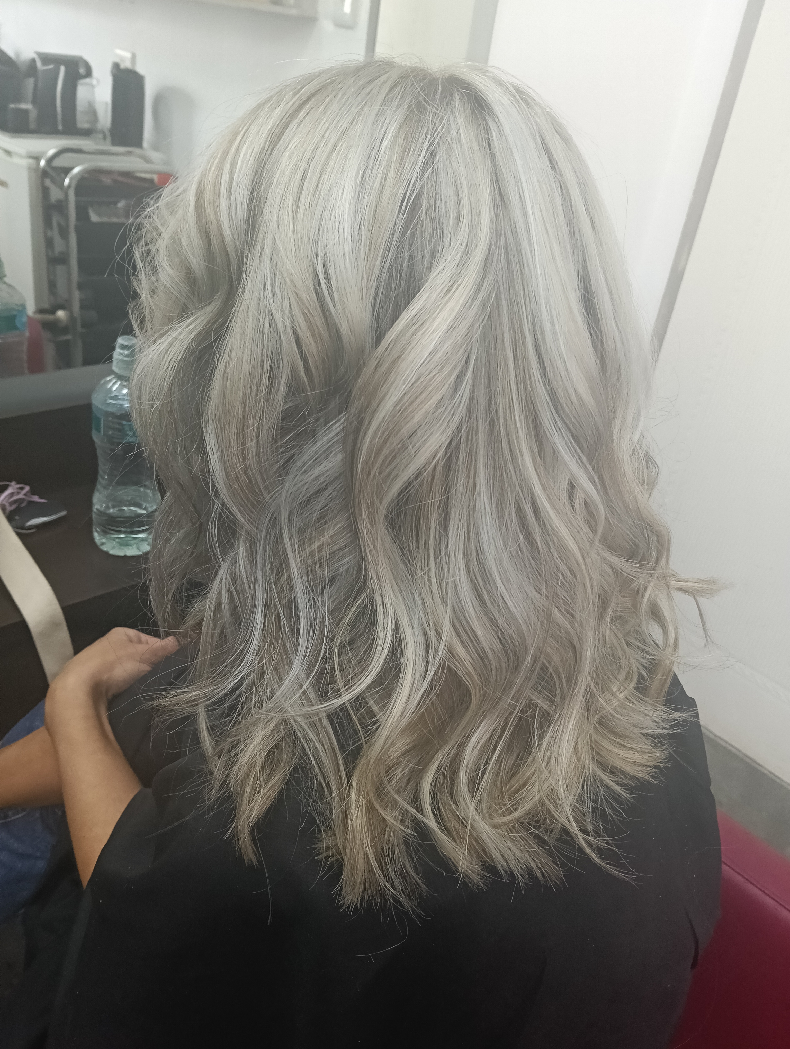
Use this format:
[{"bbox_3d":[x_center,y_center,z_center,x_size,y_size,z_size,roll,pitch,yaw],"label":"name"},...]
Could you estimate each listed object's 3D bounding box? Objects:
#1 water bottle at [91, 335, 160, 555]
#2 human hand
[{"bbox_3d":[-0.293,-0.086,0.898,0.074,0.238,0.074,9,26,0],"label":"water bottle"},{"bbox_3d":[-0.259,0.136,0.755,0.140,0.075,0.085,-25,6,-13],"label":"human hand"}]

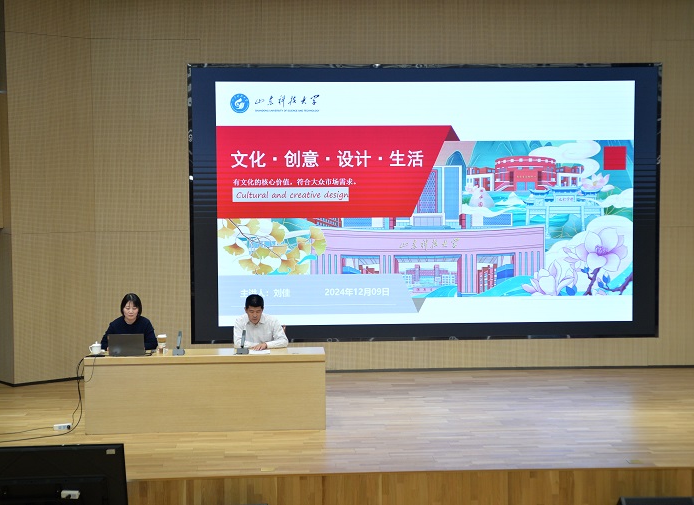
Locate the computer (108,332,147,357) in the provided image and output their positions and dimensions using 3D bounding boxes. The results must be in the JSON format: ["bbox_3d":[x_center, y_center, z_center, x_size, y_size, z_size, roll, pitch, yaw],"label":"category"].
[{"bbox_3d":[-2.128,0.879,12.737,0.353,0.233,0.314,-1,4,-4],"label":"computer"}]

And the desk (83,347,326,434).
[{"bbox_3d":[-1.373,1.353,12.873,2.315,0.741,0.491,-1,4,-4],"label":"desk"}]

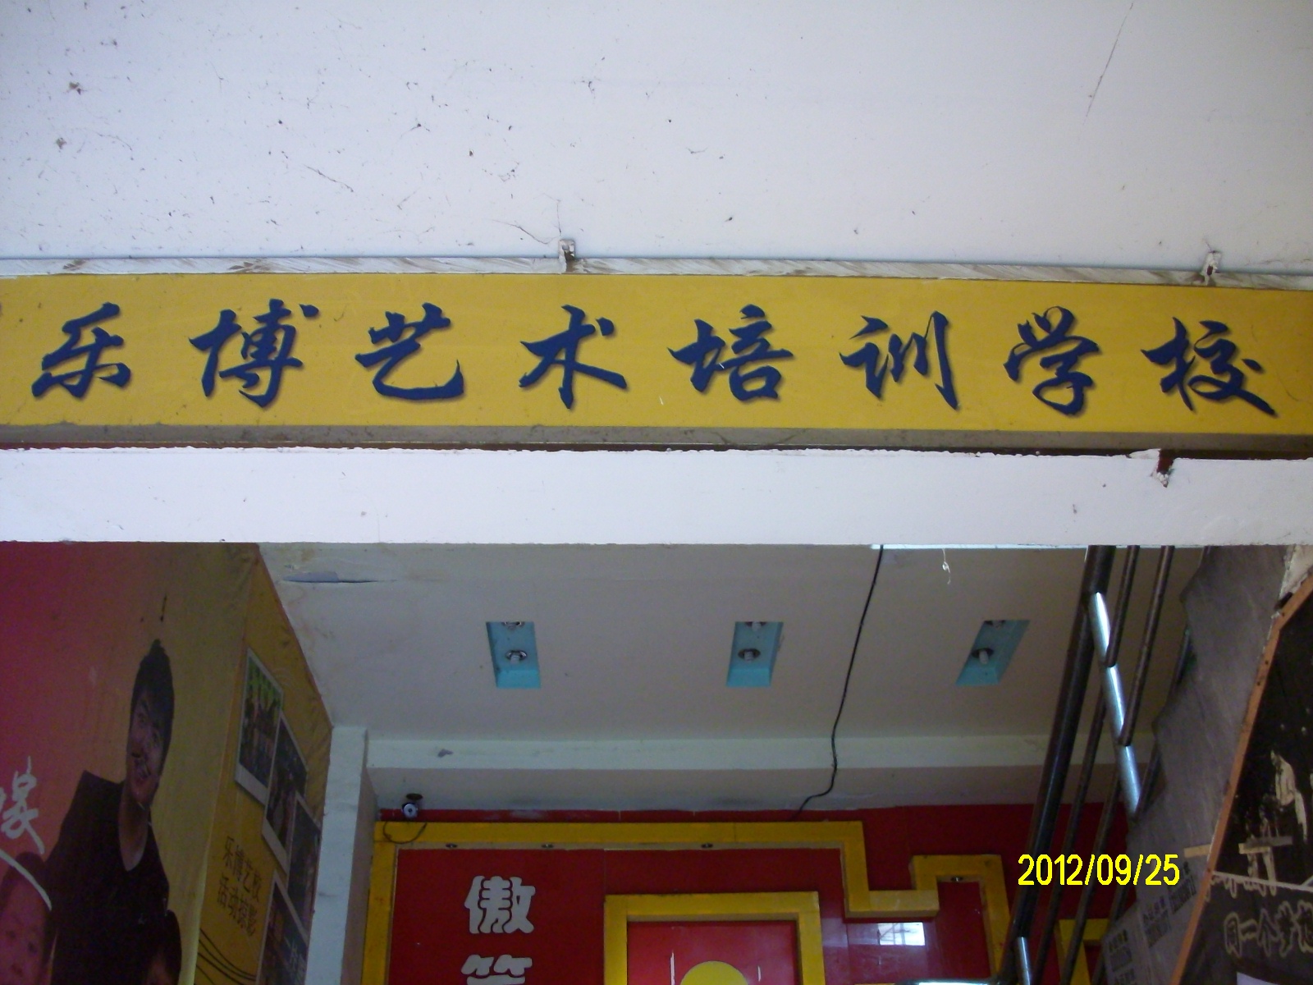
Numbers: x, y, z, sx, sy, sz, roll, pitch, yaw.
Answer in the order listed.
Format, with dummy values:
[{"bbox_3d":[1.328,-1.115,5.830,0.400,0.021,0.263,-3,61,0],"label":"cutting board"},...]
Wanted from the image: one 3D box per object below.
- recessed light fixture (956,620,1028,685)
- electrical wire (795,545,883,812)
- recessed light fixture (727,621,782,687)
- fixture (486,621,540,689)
[{"bbox_3d":[1.324,0.610,5.109,0.172,0.080,0.532,0,-35,-2],"label":"recessed light fixture"},{"bbox_3d":[0.743,0.850,5.221,0.160,0.182,2.065,0,-35,-2],"label":"electrical wire"},{"bbox_3d":[0.383,0.615,5.088,0.180,0.080,0.538,0,-35,-2],"label":"recessed light fixture"},{"bbox_3d":[-0.553,0.613,5.058,0.178,0.080,0.543,0,-35,-2],"label":"fixture"}]

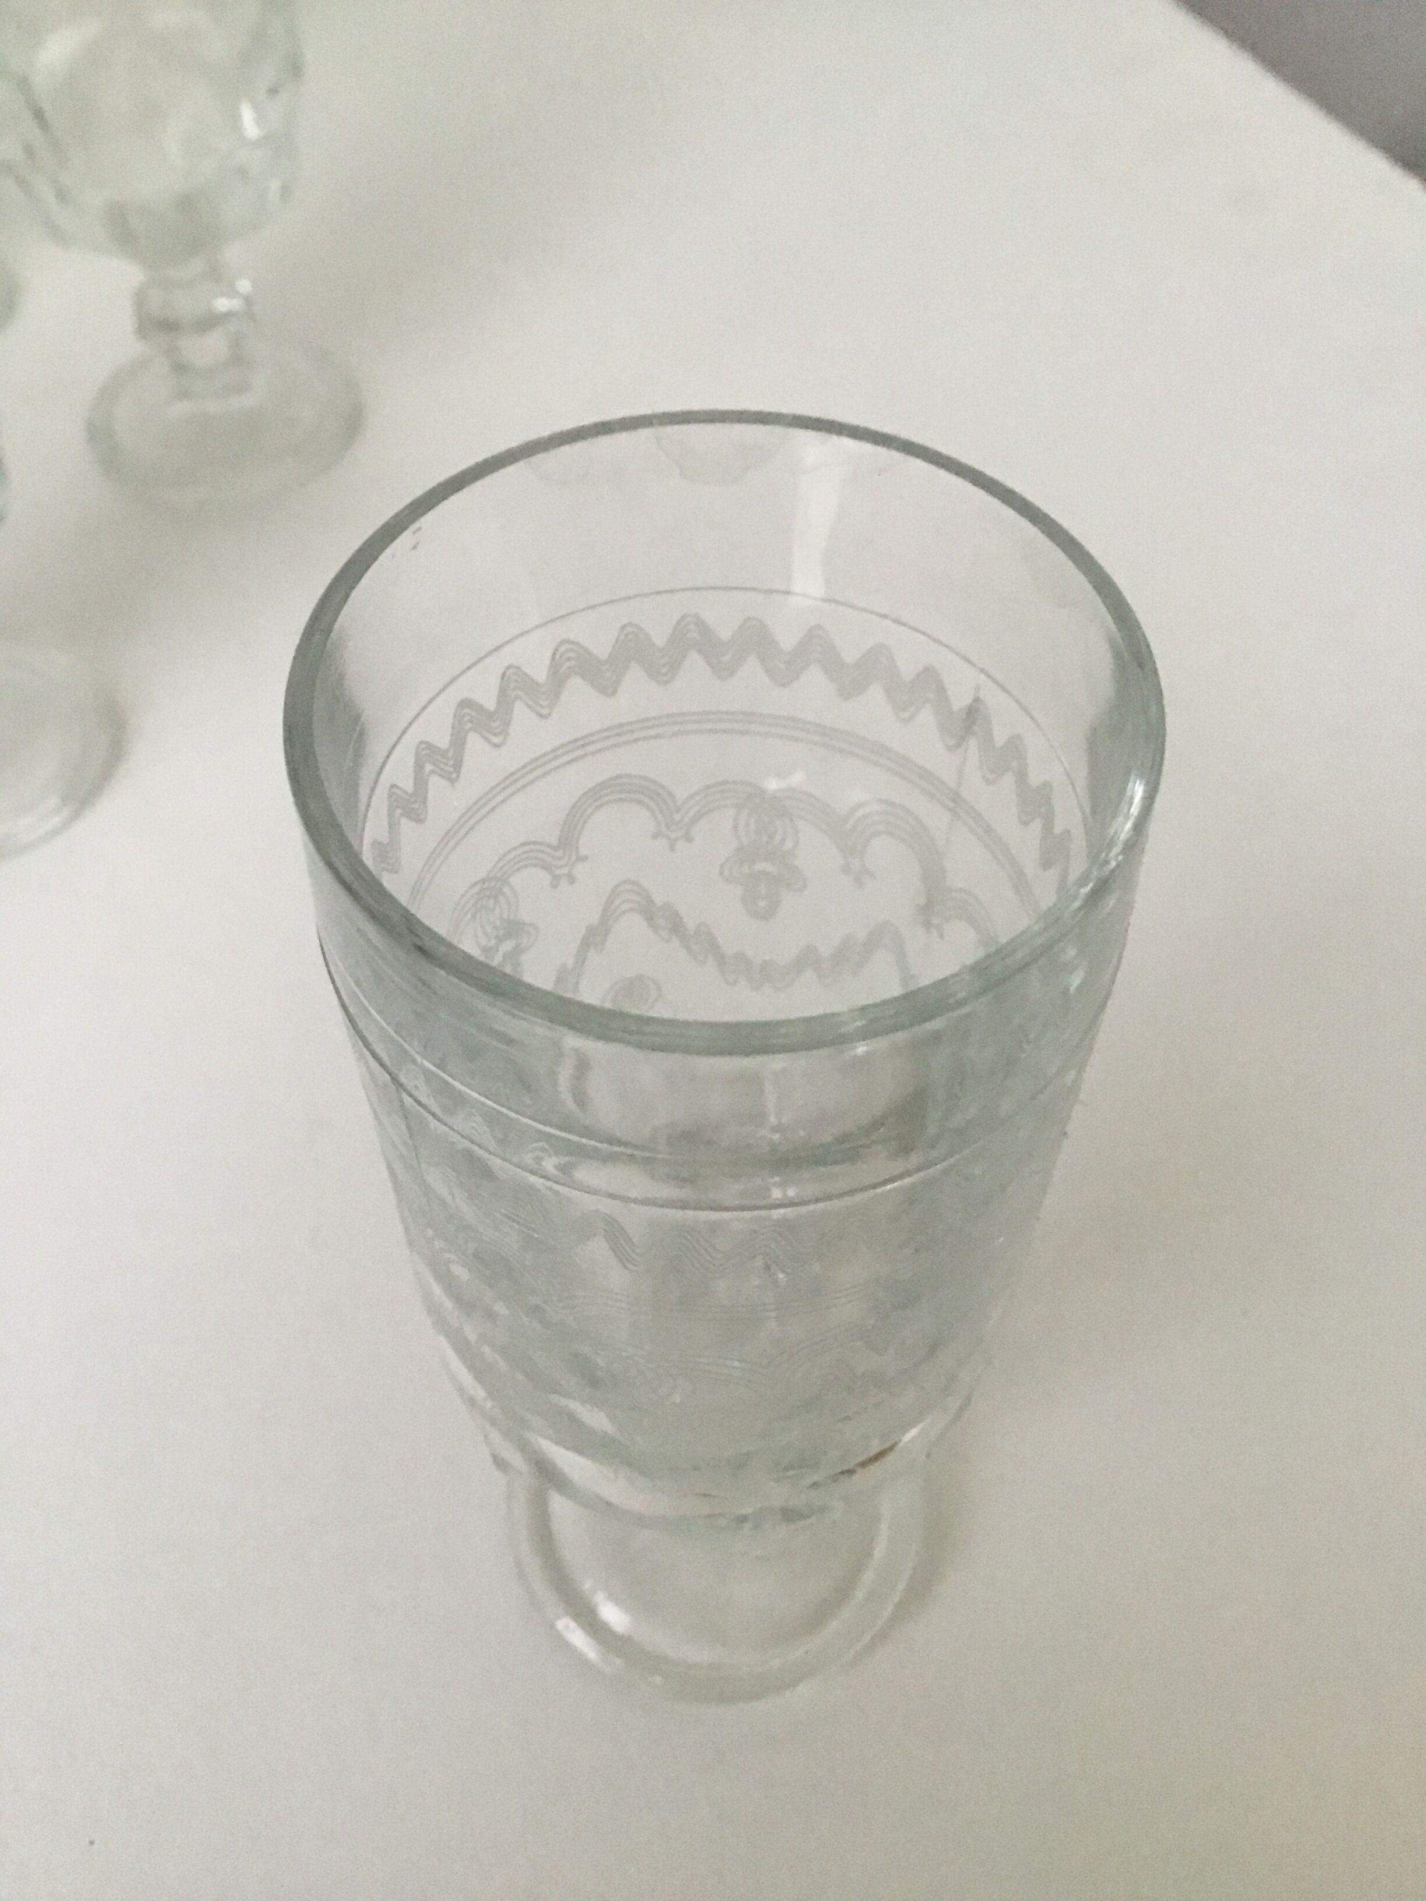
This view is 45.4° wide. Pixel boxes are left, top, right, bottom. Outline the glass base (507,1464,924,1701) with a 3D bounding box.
[{"bbox_3d":[0.001,0.084,0.276,0.069,0.020,0.069,0,52,0],"label":"glass base"}]

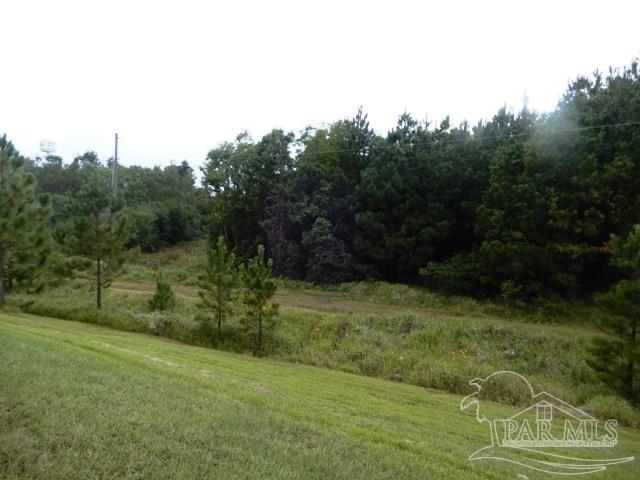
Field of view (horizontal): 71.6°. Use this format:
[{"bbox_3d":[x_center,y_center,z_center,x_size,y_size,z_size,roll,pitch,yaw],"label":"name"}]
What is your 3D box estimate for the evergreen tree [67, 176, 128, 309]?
[{"bbox_3d":[-10.580,0.070,21.000,2.700,6.300,2.700,0,0,0],"label":"evergreen tree"}]

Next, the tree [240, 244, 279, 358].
[{"bbox_3d":[-1.720,1.690,12.600,1.070,3.100,1.070,0,0,0],"label":"tree"}]

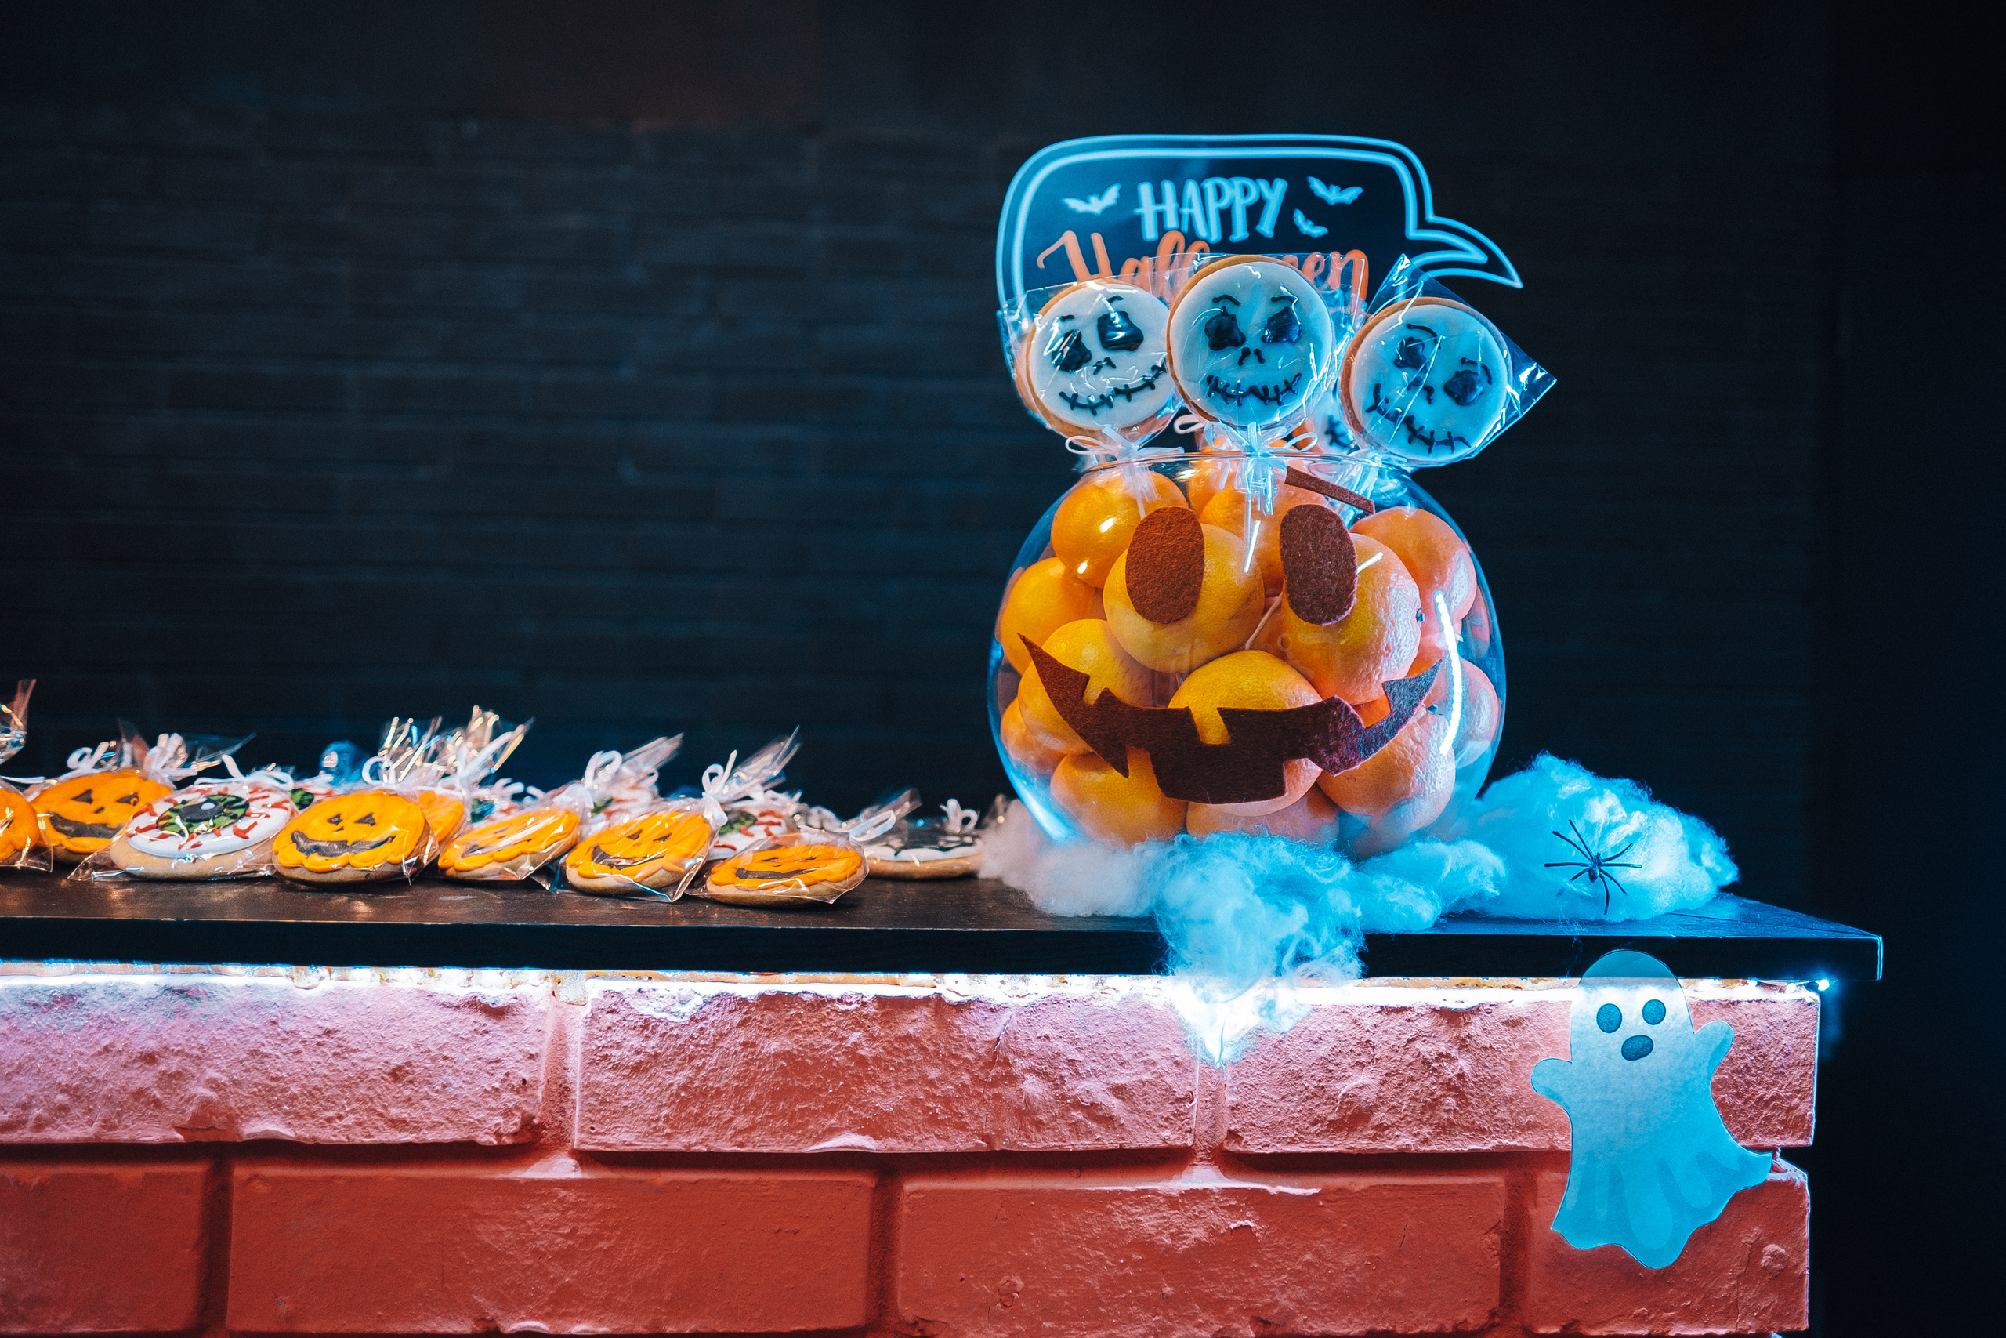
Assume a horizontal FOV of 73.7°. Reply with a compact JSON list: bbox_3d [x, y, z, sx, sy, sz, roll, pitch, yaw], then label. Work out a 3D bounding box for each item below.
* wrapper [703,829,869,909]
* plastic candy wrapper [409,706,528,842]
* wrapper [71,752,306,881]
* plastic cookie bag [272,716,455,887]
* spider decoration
[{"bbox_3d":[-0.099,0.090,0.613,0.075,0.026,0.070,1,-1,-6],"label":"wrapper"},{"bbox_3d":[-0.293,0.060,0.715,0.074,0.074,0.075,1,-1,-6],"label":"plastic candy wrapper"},{"bbox_3d":[-0.415,0.075,0.685,0.100,0.052,0.092,1,-1,-9],"label":"wrapper"},{"bbox_3d":[-0.322,0.064,0.675,0.080,0.074,0.088,1,-1,-6],"label":"plastic cookie bag"},{"bbox_3d":[0.254,0.085,0.575,0.041,0.042,0.011,6,-35,7],"label":"spider decoration"}]

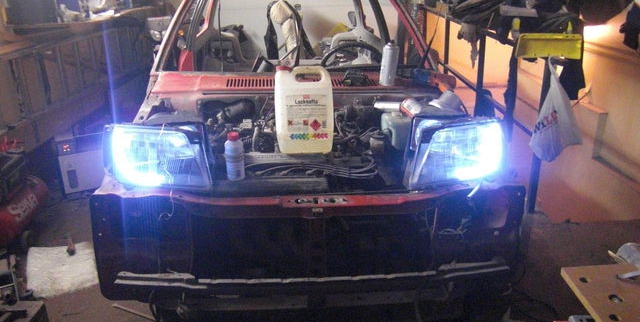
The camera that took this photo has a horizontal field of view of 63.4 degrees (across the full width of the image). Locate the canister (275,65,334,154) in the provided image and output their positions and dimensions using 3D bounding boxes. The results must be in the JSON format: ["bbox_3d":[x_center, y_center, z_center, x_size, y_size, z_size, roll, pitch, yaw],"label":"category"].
[{"bbox_3d":[-0.054,-0.180,1.790,0.195,0.285,0.135,-2,19,-6],"label":"canister"}]

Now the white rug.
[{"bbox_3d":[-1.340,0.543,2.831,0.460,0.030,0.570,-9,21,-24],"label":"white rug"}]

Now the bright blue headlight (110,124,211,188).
[{"bbox_3d":[-0.491,-0.020,1.600,0.275,0.170,0.170,1,19,3],"label":"bright blue headlight"}]

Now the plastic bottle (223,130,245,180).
[{"bbox_3d":[-0.264,-0.017,1.600,0.060,0.146,0.060,0,19,0],"label":"plastic bottle"}]

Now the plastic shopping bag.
[{"bbox_3d":[1.251,-0.263,2.750,0.250,0.520,0.150,5,20,14],"label":"plastic shopping bag"}]

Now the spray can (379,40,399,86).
[{"bbox_3d":[0.295,-0.422,2.220,0.067,0.195,0.067,2,19,-1],"label":"spray can"}]

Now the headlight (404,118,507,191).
[{"bbox_3d":[0.413,-0.023,1.600,0.275,0.170,0.170,-1,19,-3],"label":"headlight"}]

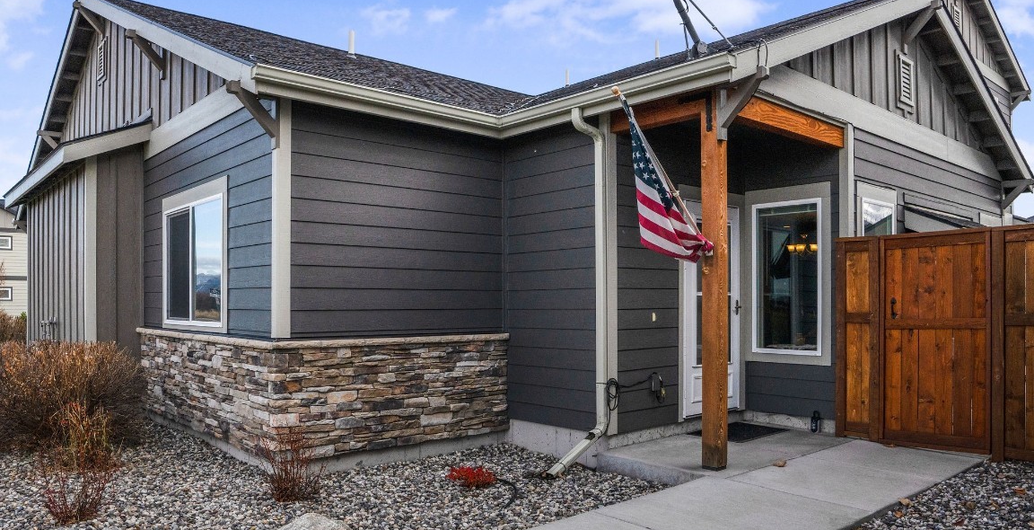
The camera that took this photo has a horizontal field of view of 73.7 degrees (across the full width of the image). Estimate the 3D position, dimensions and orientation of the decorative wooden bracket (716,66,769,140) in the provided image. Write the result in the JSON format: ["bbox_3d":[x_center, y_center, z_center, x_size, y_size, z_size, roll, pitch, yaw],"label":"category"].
[{"bbox_3d":[1.626,-1.151,4.965,0.095,0.460,0.380,2,-3,-41],"label":"decorative wooden bracket"}]

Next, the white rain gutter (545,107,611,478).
[{"bbox_3d":[0.491,0.171,5.560,0.660,2.930,0.130,2,-3,-41],"label":"white rain gutter"}]

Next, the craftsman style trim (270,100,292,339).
[{"bbox_3d":[-1.842,-0.377,5.402,0.120,1.885,0.110,2,-3,-41],"label":"craftsman style trim"}]

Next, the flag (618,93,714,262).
[{"bbox_3d":[1.043,-0.536,4.704,0.920,1.070,0.220,2,-3,-41],"label":"flag"}]

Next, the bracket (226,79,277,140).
[{"bbox_3d":[-2.018,-1.135,5.286,0.380,0.460,0.100,2,-3,-41],"label":"bracket"}]

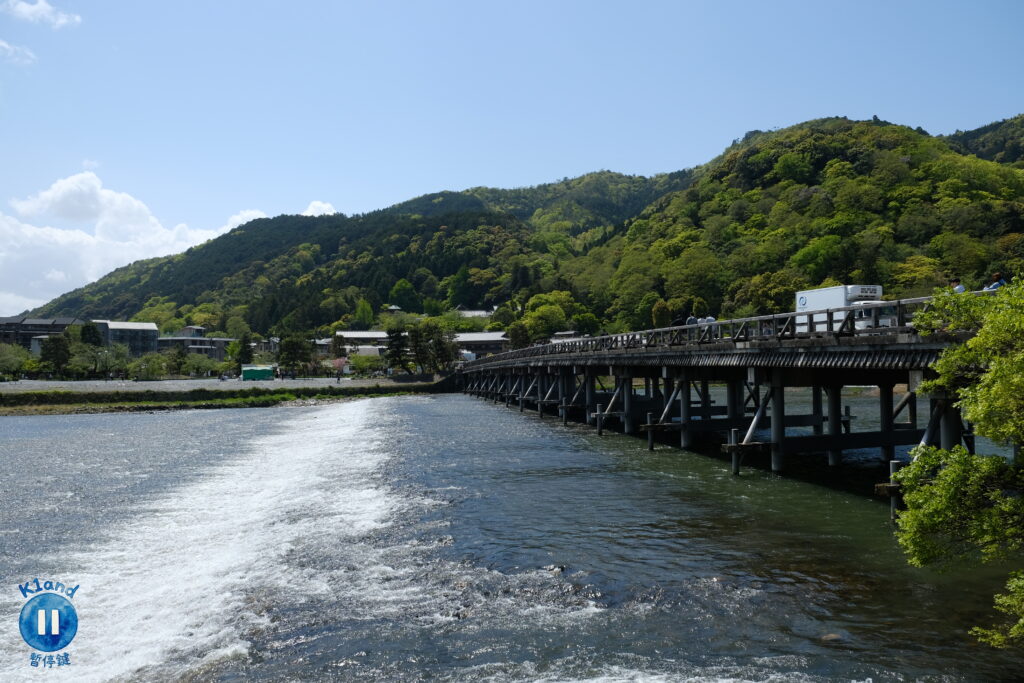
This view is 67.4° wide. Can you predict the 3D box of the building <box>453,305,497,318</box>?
[{"bbox_3d":[-18.112,-12.928,375.795,20.500,9.500,12.000,0,-2,-5],"label":"building"}]

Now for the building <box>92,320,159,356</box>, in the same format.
[{"bbox_3d":[-121.191,2.345,240.439,18.000,17.160,12.000,1,-3,-27],"label":"building"}]

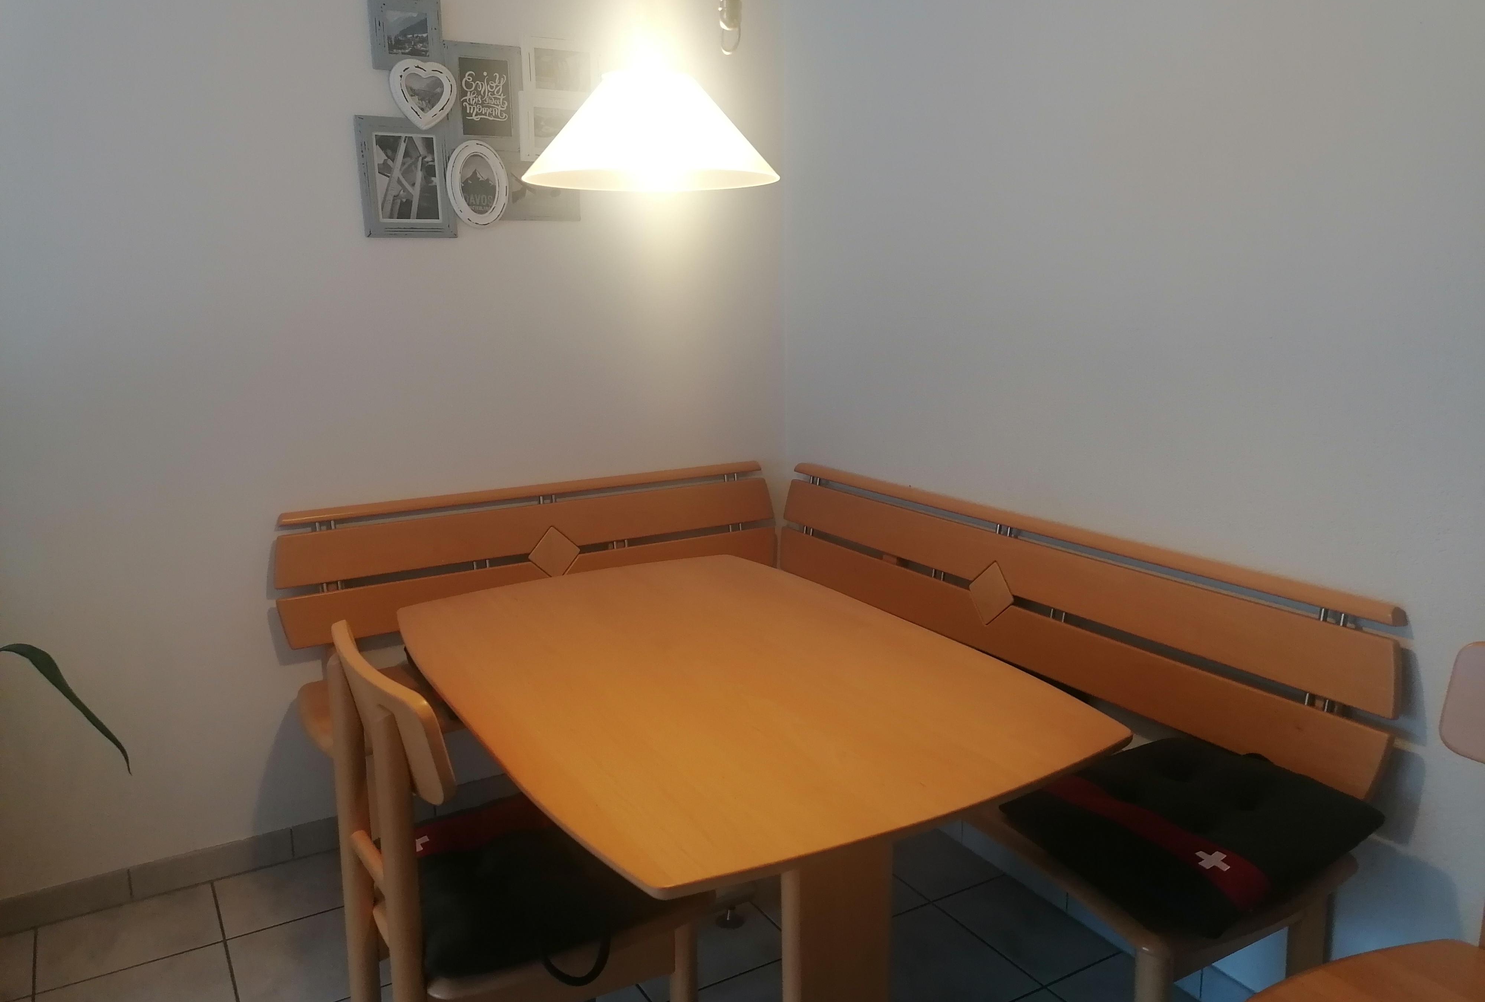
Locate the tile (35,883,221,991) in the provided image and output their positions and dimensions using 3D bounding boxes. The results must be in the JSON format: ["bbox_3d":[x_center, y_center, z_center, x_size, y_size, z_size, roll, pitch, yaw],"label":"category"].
[{"bbox_3d":[-1.288,0.913,2.430,0.330,0.012,0.261,-8,15,-29],"label":"tile"}]

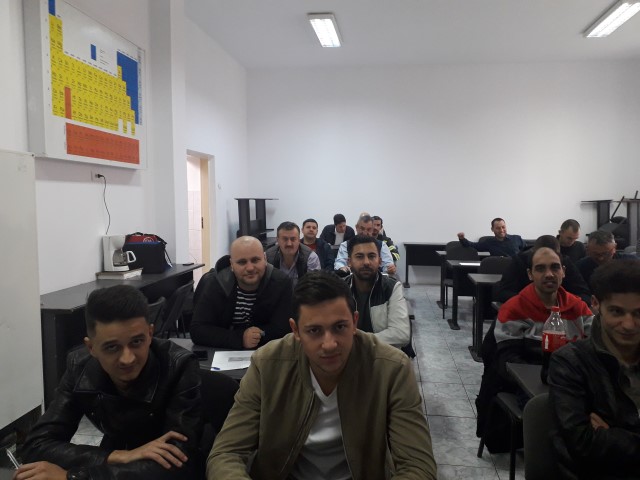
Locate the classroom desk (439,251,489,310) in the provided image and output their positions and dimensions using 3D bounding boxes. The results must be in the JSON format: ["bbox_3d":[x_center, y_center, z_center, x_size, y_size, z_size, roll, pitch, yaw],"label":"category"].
[{"bbox_3d":[2.312,0.567,6.920,1.280,0.734,0.550,1,5,8],"label":"classroom desk"}]

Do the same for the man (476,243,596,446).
[{"bbox_3d":[1.051,0.650,2.380,0.530,1.240,0.800,1,4,18],"label":"man"}]

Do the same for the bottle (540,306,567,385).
[{"bbox_3d":[0.935,0.419,1.990,0.098,0.302,0.098,0,3,0],"label":"bottle"}]

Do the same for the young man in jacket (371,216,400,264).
[{"bbox_3d":[0.810,0.346,6.800,0.550,1.310,0.750,0,4,8],"label":"young man in jacket"}]

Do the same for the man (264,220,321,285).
[{"bbox_3d":[-0.211,0.509,3.862,0.530,1.300,0.720,1,5,2],"label":"man"}]

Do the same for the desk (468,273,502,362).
[{"bbox_3d":[2.097,0.746,4.716,1.280,0.734,0.550,1,5,8],"label":"desk"}]

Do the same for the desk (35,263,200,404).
[{"bbox_3d":[-1.743,0.735,4.454,0.570,0.734,2.300,1,5,8],"label":"desk"}]

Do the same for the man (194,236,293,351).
[{"bbox_3d":[-0.367,0.626,2.580,0.550,1.280,0.800,-1,4,-3],"label":"man"}]

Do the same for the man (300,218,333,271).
[{"bbox_3d":[-0.088,0.431,5.500,0.530,1.310,0.750,0,4,3],"label":"man"}]

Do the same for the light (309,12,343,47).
[{"bbox_3d":[0.091,-2.818,6.772,0.330,0.080,1.240,1,5,8],"label":"light"}]

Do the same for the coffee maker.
[{"bbox_3d":[-2.008,0.135,5.000,0.280,0.355,0.200,2,4,28],"label":"coffee maker"}]

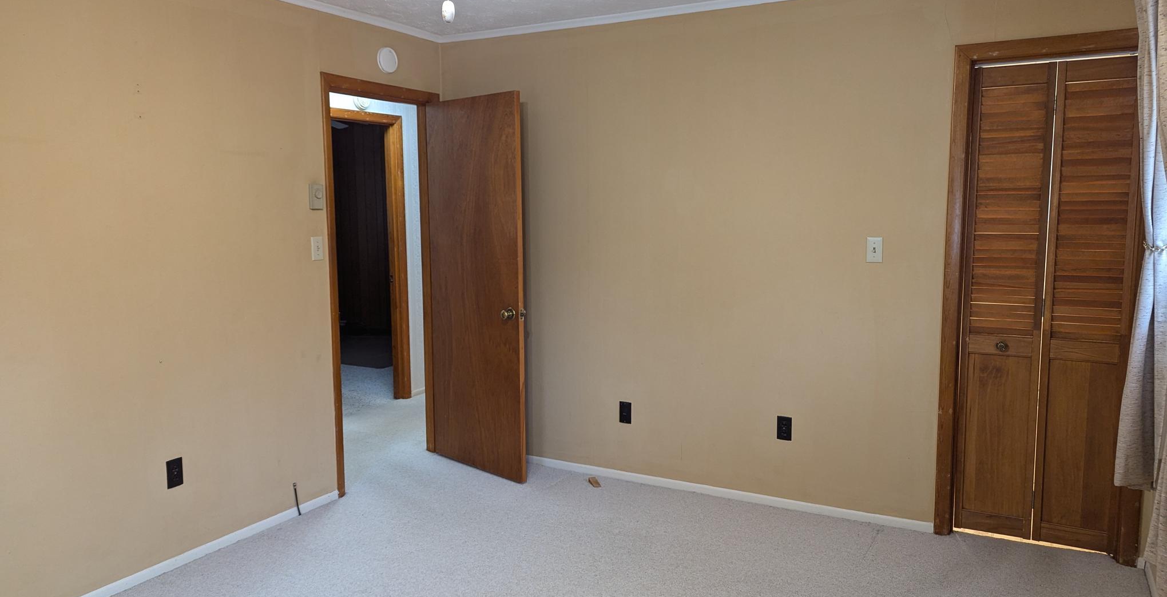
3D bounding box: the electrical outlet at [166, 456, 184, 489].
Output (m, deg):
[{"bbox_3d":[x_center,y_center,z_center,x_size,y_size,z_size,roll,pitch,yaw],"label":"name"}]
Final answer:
[{"bbox_3d":[-1.685,0.720,3.343,0.010,0.114,0.070,3,8,29],"label":"electrical outlet"}]

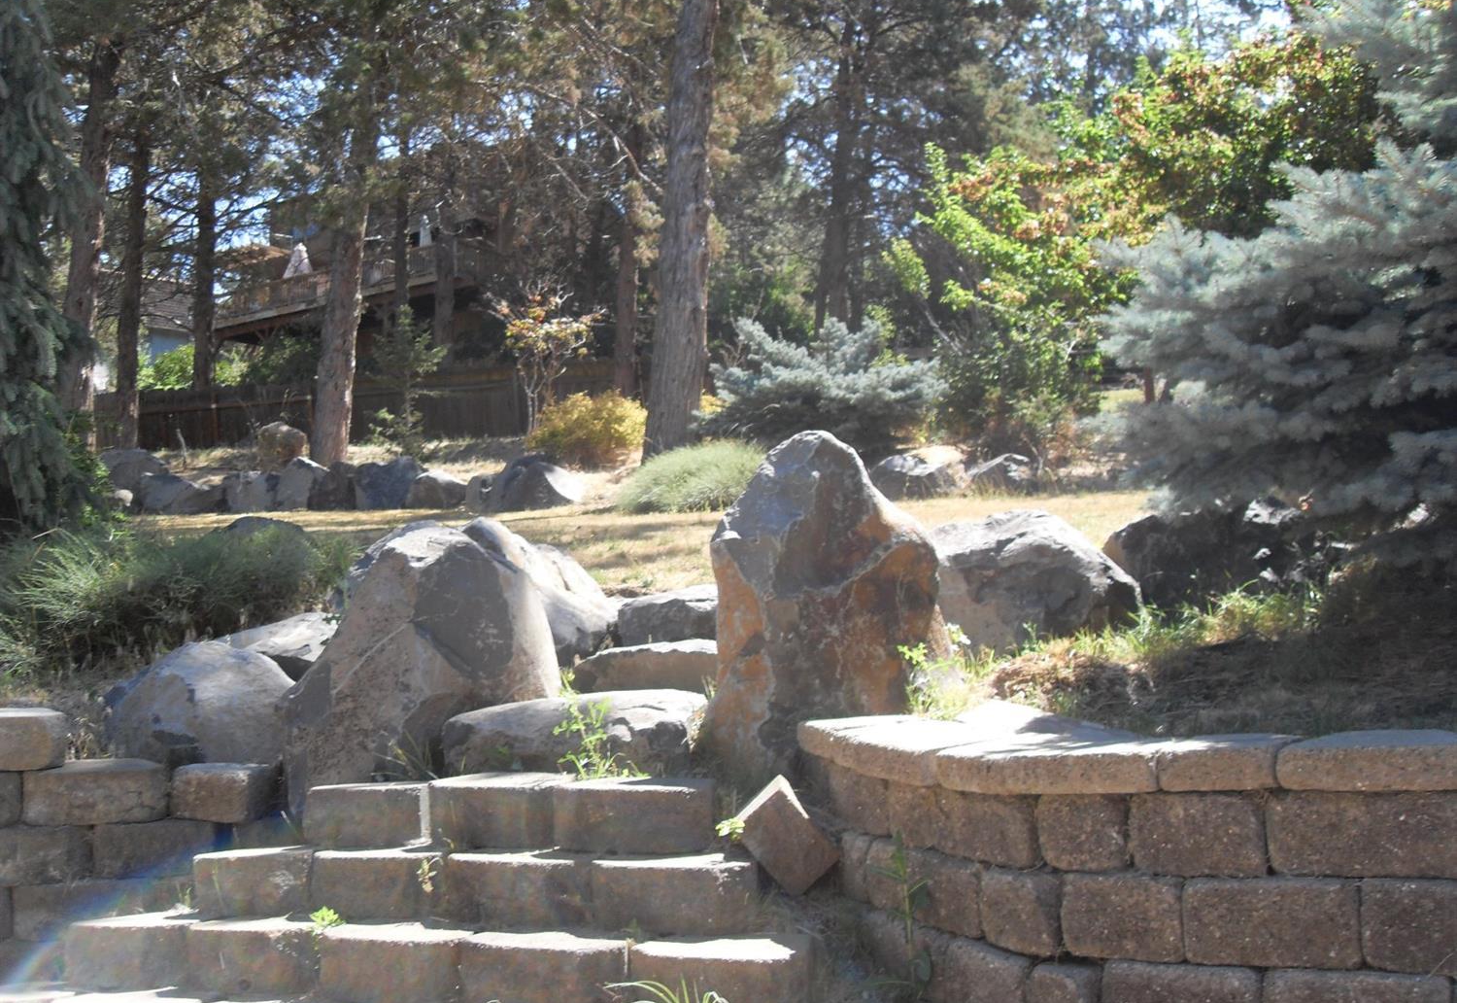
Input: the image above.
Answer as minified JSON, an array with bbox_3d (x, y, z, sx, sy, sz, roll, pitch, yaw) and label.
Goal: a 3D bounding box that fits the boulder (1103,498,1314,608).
[{"bbox_3d":[1.933,0.220,5.750,0.800,0.460,0.600,1,-5,-10],"label":"boulder"}]

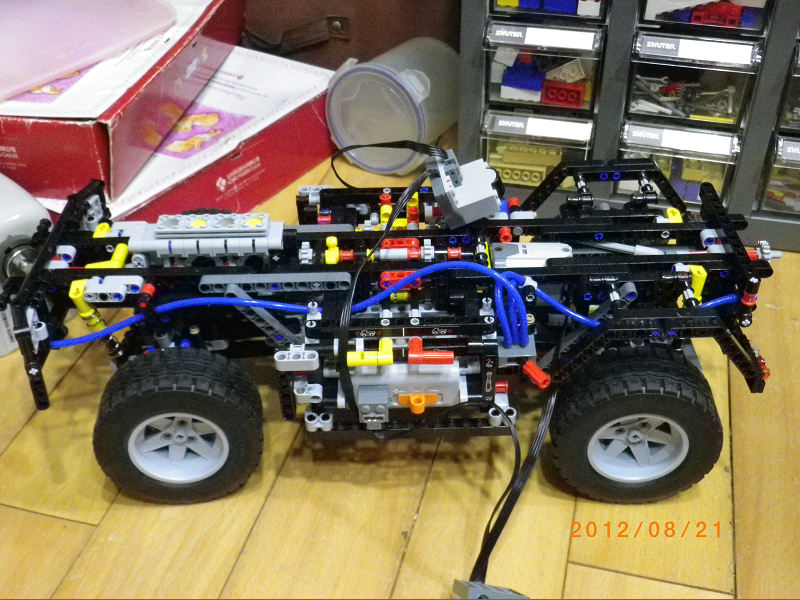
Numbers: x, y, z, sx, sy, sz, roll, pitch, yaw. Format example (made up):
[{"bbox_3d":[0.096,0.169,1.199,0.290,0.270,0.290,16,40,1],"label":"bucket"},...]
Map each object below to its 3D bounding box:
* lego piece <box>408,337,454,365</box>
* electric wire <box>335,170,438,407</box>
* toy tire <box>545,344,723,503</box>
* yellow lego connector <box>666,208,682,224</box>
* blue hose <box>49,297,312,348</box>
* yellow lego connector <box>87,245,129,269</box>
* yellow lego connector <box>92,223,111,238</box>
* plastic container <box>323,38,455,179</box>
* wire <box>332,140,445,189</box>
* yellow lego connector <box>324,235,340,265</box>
[{"bbox_3d":[0.017,0.027,0.506,0.024,0.008,0.015,0,38,1],"label":"lego piece"},{"bbox_3d":[-0.006,-0.011,0.544,0.060,0.086,0.137,0,36,0],"label":"electric wire"},{"bbox_3d":[0.136,0.074,0.549,0.094,0.094,0.042,2,36,2],"label":"toy tire"},{"bbox_3d":[0.172,-0.051,0.590,0.009,0.014,0.009,0,36,0],"label":"yellow lego connector"},{"bbox_3d":[-0.123,0.012,0.538,0.146,0.029,0.018,0,38,1],"label":"blue hose"},{"bbox_3d":[-0.177,-0.025,0.572,0.022,0.008,0.022,0,38,1],"label":"yellow lego connector"},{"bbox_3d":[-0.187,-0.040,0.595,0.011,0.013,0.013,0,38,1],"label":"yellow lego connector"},{"bbox_3d":[0.005,-0.190,0.901,0.107,0.107,0.118,17,37,22],"label":"plastic container"},{"bbox_3d":[-0.007,-0.085,0.598,0.075,0.047,0.045,0,36,0],"label":"wire"},{"bbox_3d":[-0.041,-0.030,0.570,0.008,0.015,0.009,0,38,1],"label":"yellow lego connector"}]

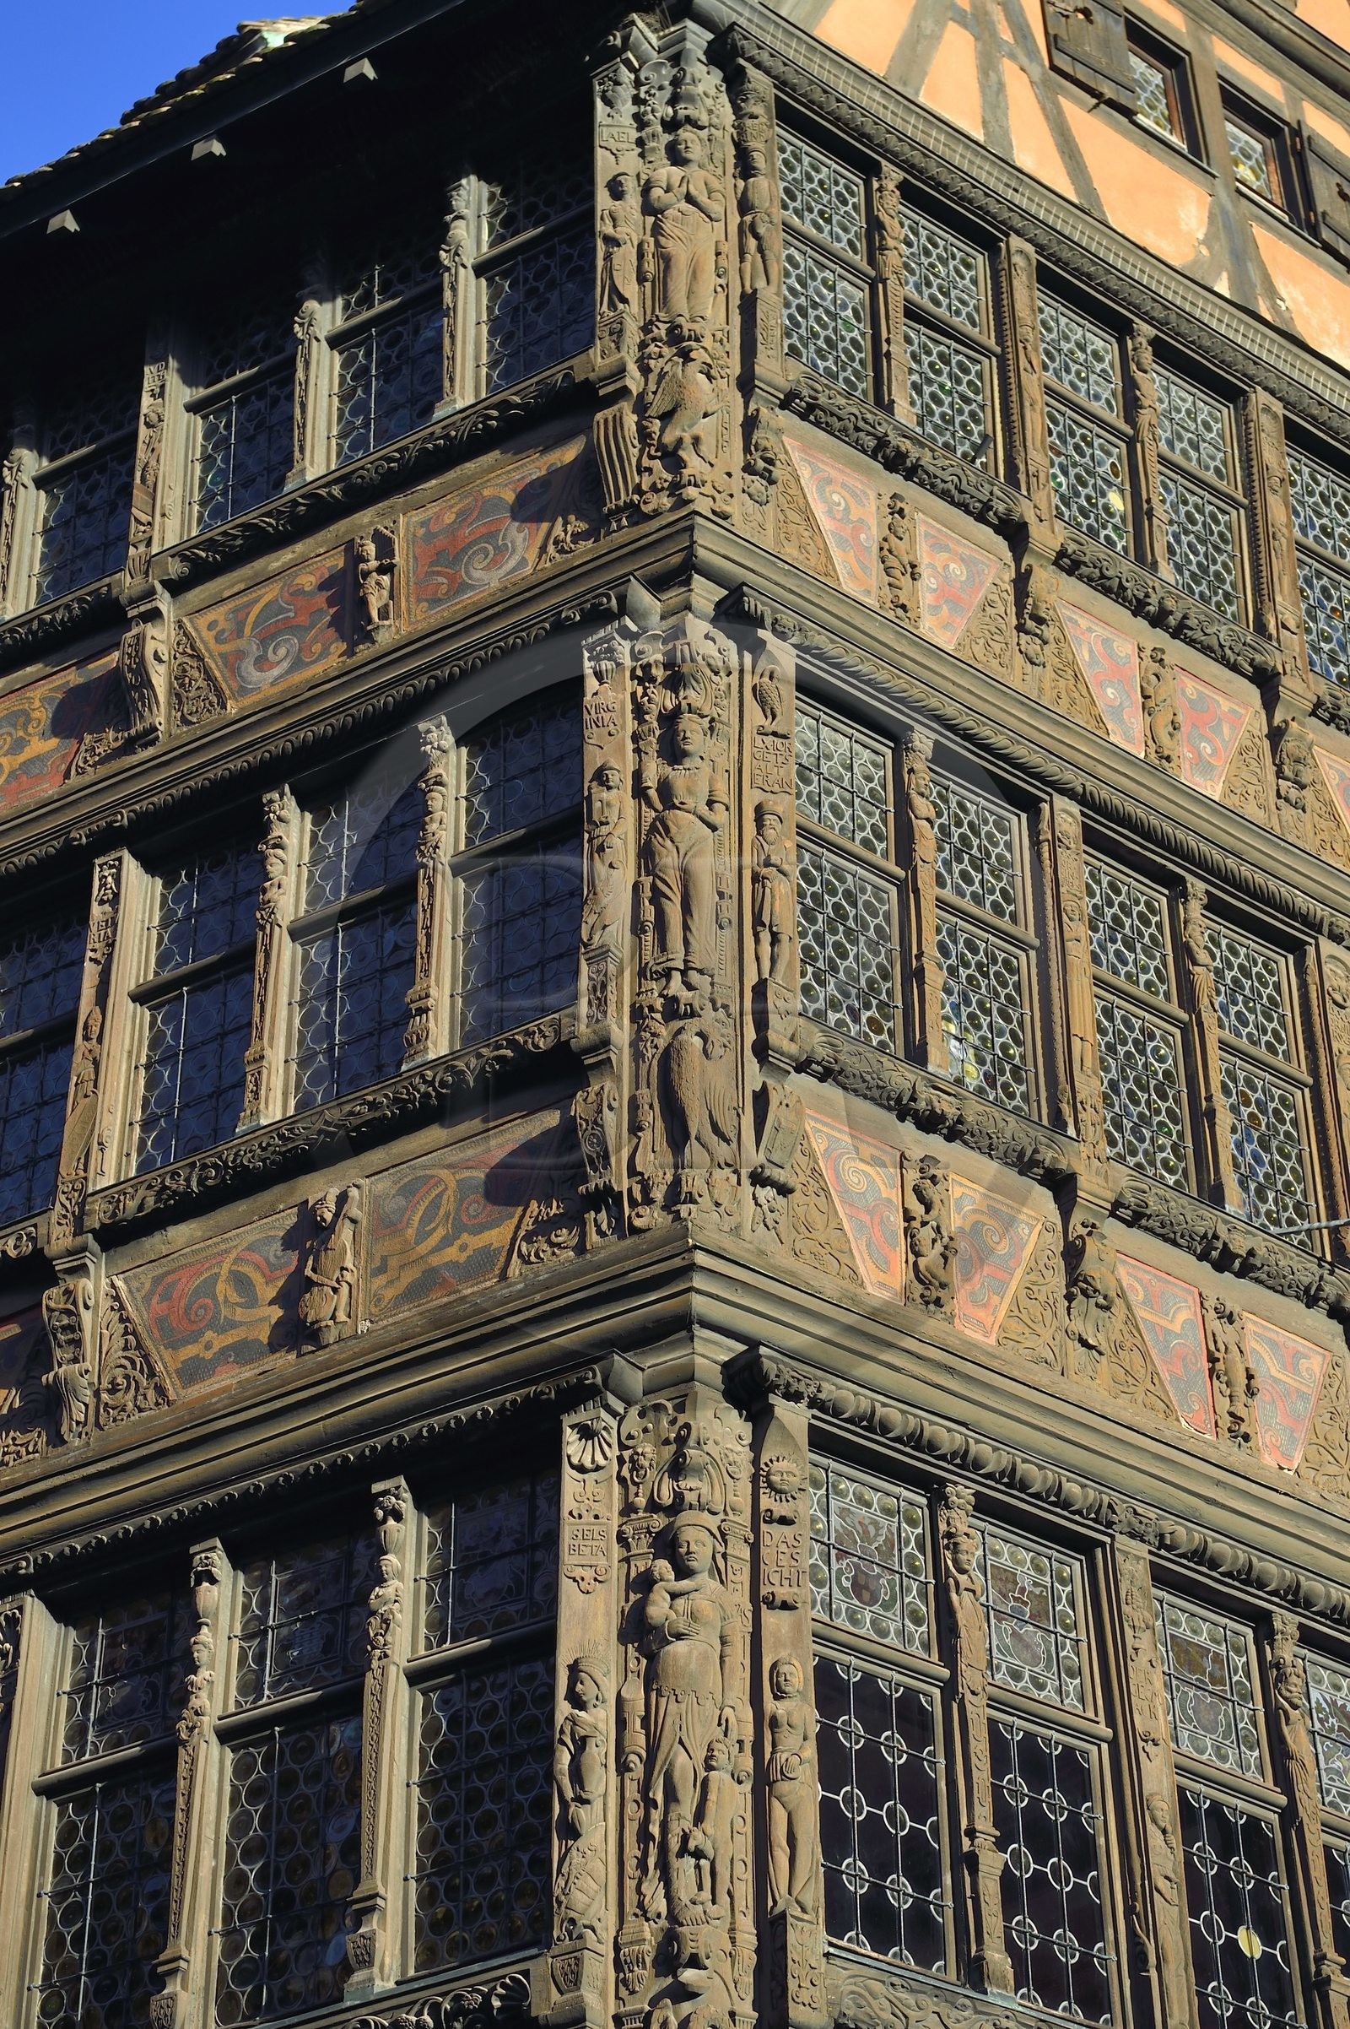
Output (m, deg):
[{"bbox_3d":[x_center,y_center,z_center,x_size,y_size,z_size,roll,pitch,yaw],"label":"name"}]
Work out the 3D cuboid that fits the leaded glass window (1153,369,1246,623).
[{"bbox_3d":[2.126,-2.109,16.176,0.554,1.361,0.080,25,-43,-31],"label":"leaded glass window"}]

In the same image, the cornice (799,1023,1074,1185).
[{"bbox_3d":[0.897,0.330,13.342,1.277,0.176,0.175,25,-44,-30],"label":"cornice"}]

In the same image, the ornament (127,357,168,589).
[{"bbox_3d":[-2.134,-2.229,16.142,0.147,1.404,0.120,-21,-41,25],"label":"ornament"}]

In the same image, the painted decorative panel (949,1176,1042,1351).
[{"bbox_3d":[1.097,0.871,13.224,0.455,0.622,0.040,25,-44,-30],"label":"painted decorative panel"}]

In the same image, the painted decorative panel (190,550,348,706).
[{"bbox_3d":[-1.595,-1.458,15.226,0.815,0.622,0.040,-21,-41,25],"label":"painted decorative panel"}]

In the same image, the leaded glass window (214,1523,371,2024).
[{"bbox_3d":[-1.166,2.355,12.275,0.550,1.600,0.080,-21,-41,26],"label":"leaded glass window"}]

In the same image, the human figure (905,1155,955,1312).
[{"bbox_3d":[0.841,0.728,13.010,0.190,0.569,0.103,25,-44,-30],"label":"human figure"}]

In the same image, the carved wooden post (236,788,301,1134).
[{"bbox_3d":[-1.369,-0.176,13.529,0.130,1.430,0.140,-21,-41,25],"label":"carved wooden post"}]

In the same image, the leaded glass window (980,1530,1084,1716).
[{"bbox_3d":[1.076,1.854,12.123,0.490,0.550,0.080,25,-44,-30],"label":"leaded glass window"}]

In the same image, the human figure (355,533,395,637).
[{"bbox_3d":[-1.055,-1.559,14.342,0.144,0.525,0.110,-21,-41,26],"label":"human figure"}]

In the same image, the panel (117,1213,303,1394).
[{"bbox_3d":[-1.532,0.988,12.937,0.819,0.574,0.050,-21,-41,26],"label":"panel"}]

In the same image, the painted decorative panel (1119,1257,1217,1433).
[{"bbox_3d":[1.616,1.113,13.143,0.412,0.589,0.050,25,-43,-31],"label":"painted decorative panel"}]

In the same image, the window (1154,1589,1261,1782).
[{"bbox_3d":[1.739,2.224,13.081,0.560,0.560,0.080,25,-43,-31],"label":"window"}]

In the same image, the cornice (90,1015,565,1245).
[{"bbox_3d":[-1.116,0.374,12.863,1.950,0.150,0.150,-21,-41,25],"label":"cornice"}]

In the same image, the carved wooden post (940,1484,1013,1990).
[{"bbox_3d":[0.835,2.106,11.525,0.140,1.580,0.130,25,-44,-30],"label":"carved wooden post"}]

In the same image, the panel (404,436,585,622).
[{"bbox_3d":[-0.673,-1.795,14.796,0.840,0.610,0.050,-21,-41,26],"label":"panel"}]

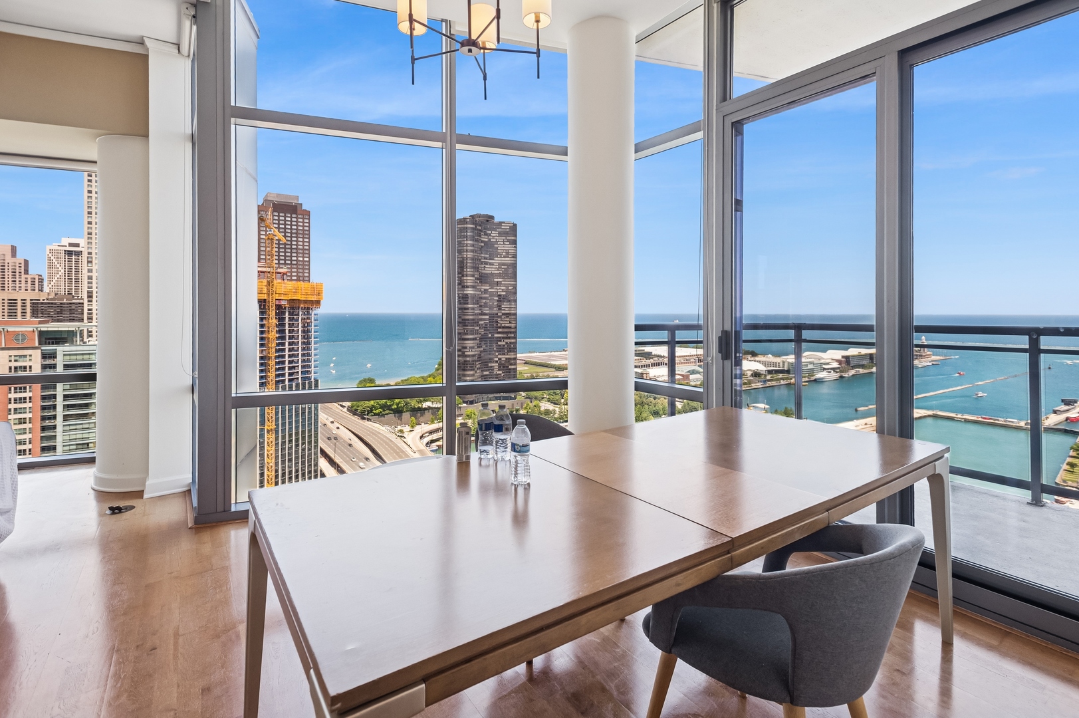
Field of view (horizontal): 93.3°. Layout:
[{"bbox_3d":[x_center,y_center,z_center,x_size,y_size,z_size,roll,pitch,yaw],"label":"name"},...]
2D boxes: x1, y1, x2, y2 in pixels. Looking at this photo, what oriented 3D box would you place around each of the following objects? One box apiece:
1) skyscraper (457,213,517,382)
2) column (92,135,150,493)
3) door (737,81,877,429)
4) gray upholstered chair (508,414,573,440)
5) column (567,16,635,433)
[{"bbox_3d":[-55.000,-46.500,505.000,66.000,196.000,66.000,1,4,18],"label":"skyscraper"},{"bbox_3d":[-3.110,-0.360,3.980,0.560,2.600,0.560,0,3,0],"label":"column"},{"bbox_3d":[1.490,-0.300,2.925,0.070,2.420,0.840,-2,4,-35],"label":"door"},{"bbox_3d":[-0.030,0.700,2.310,0.560,0.800,0.590,-2,4,-35],"label":"gray upholstered chair"},{"bbox_3d":[0.471,-0.750,3.870,0.510,3.420,0.510,0,3,0],"label":"column"}]

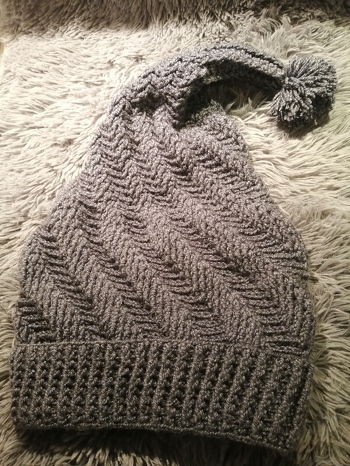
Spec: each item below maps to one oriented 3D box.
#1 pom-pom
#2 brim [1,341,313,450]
[{"bbox_3d":[0.163,-0.178,0.443,0.085,0.080,0.085,0,62,0],"label":"pom-pom"},{"bbox_3d":[-0.015,0.137,0.306,0.258,0.032,0.072,3,62,2],"label":"brim"}]

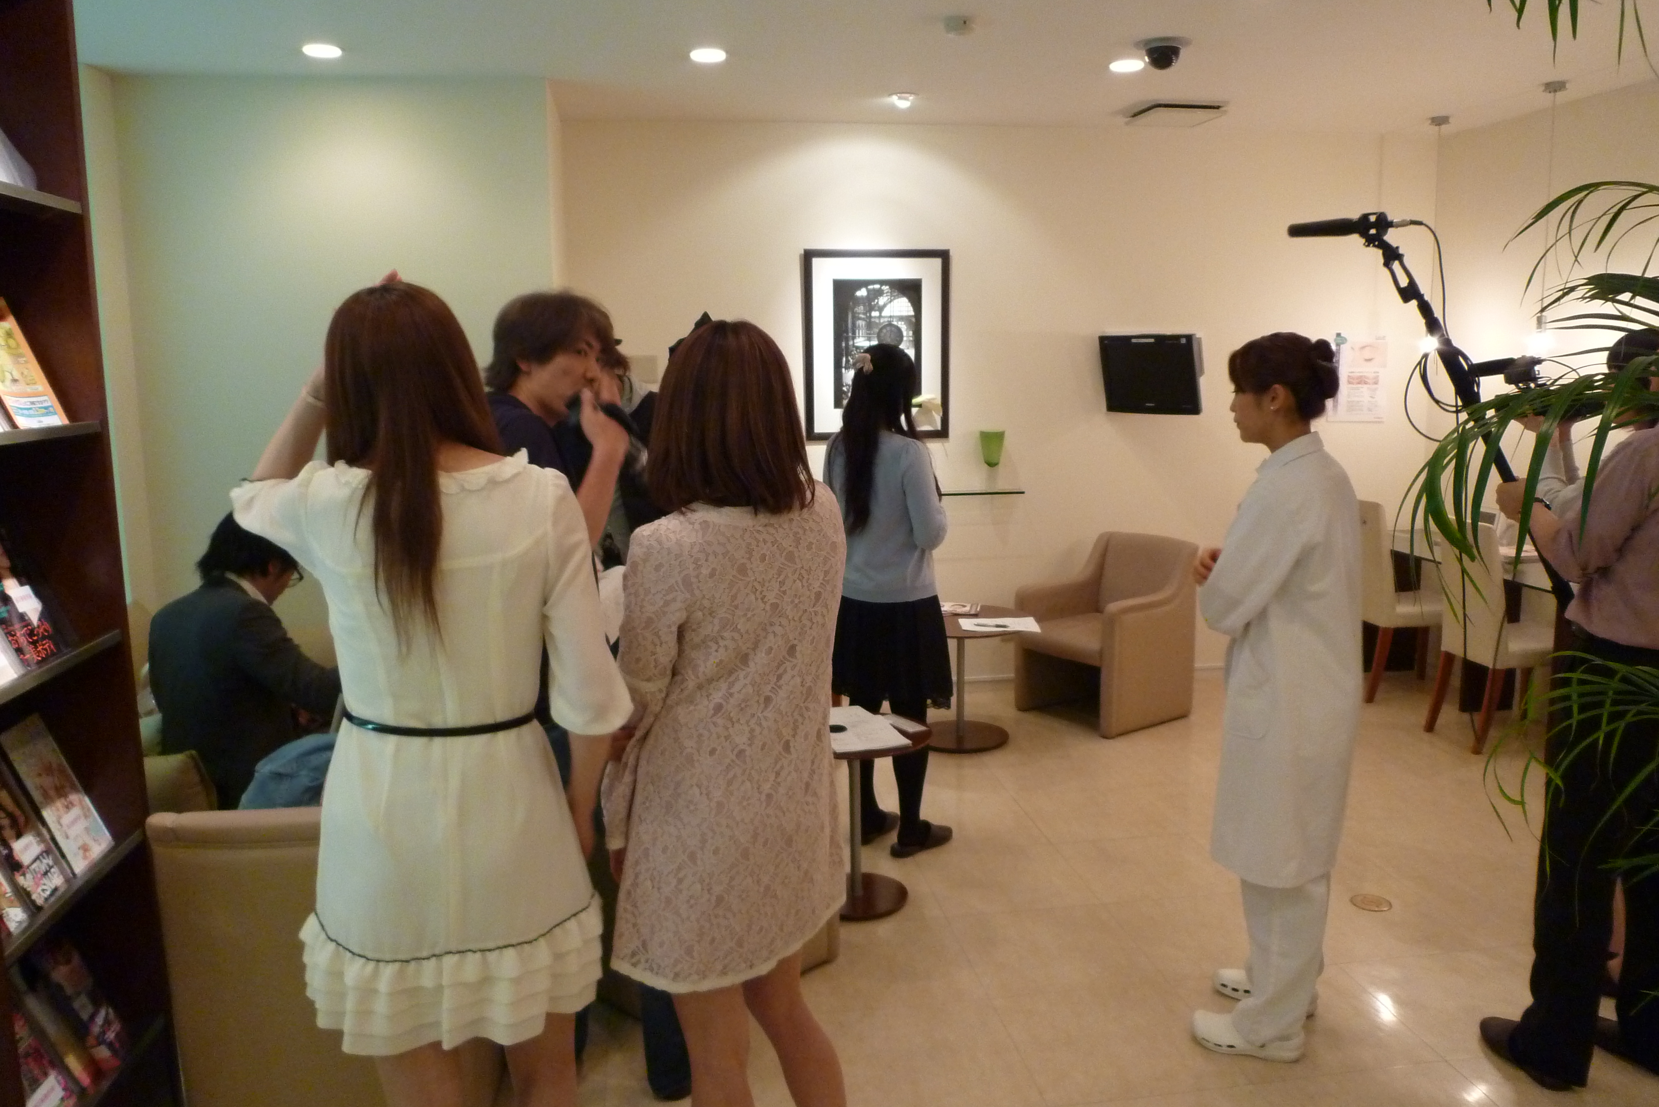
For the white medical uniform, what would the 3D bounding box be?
[{"bbox_3d":[0.994,0.402,2.644,0.320,1.330,0.430,4,9,29],"label":"white medical uniform"}]

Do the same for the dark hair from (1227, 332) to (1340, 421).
[{"bbox_3d":[0.935,-0.365,2.470,0.235,0.185,0.185,3,9,23],"label":"dark hair"}]

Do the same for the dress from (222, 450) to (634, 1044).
[{"bbox_3d":[-0.538,0.257,1.643,0.530,0.840,0.340,-4,9,-19],"label":"dress"}]

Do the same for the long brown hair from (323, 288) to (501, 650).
[{"bbox_3d":[-0.517,-0.112,1.510,0.215,0.450,0.210,-3,9,-16],"label":"long brown hair"}]

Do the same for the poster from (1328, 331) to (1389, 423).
[{"bbox_3d":[2.520,-0.837,5.710,0.297,0.420,0.010,-2,9,-8],"label":"poster"}]

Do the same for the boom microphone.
[{"bbox_3d":[1.161,-0.727,2.650,0.300,0.057,0.053,3,9,37],"label":"boom microphone"}]

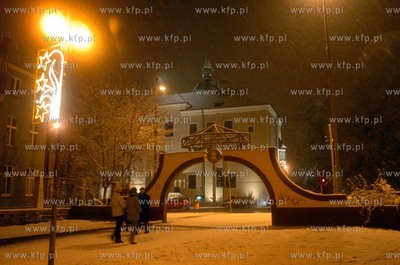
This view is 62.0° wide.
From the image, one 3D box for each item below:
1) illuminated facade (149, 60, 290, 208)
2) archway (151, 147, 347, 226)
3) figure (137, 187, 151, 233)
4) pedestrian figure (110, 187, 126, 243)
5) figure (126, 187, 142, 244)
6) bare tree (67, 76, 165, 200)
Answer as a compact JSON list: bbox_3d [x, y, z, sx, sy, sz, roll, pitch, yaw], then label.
[{"bbox_3d":[2.126,-0.447,44.908,16.500,19.150,13.000,-3,-10,18],"label":"illuminated facade"},{"bbox_3d":[1.820,2.637,16.087,9.720,3.500,0.600,-3,-10,18],"label":"archway"},{"bbox_3d":[-2.131,2.997,12.836,0.510,1.710,0.380,-5,-11,30],"label":"figure"},{"bbox_3d":[-2.571,2.644,10.737,0.510,1.710,0.380,-5,-11,30],"label":"pedestrian figure"},{"bbox_3d":[-2.029,2.617,10.545,0.510,1.700,0.380,-5,-11,30],"label":"figure"},{"bbox_3d":[-5.233,0.727,21.173,5.600,8.960,5.200,0,-10,0],"label":"bare tree"}]

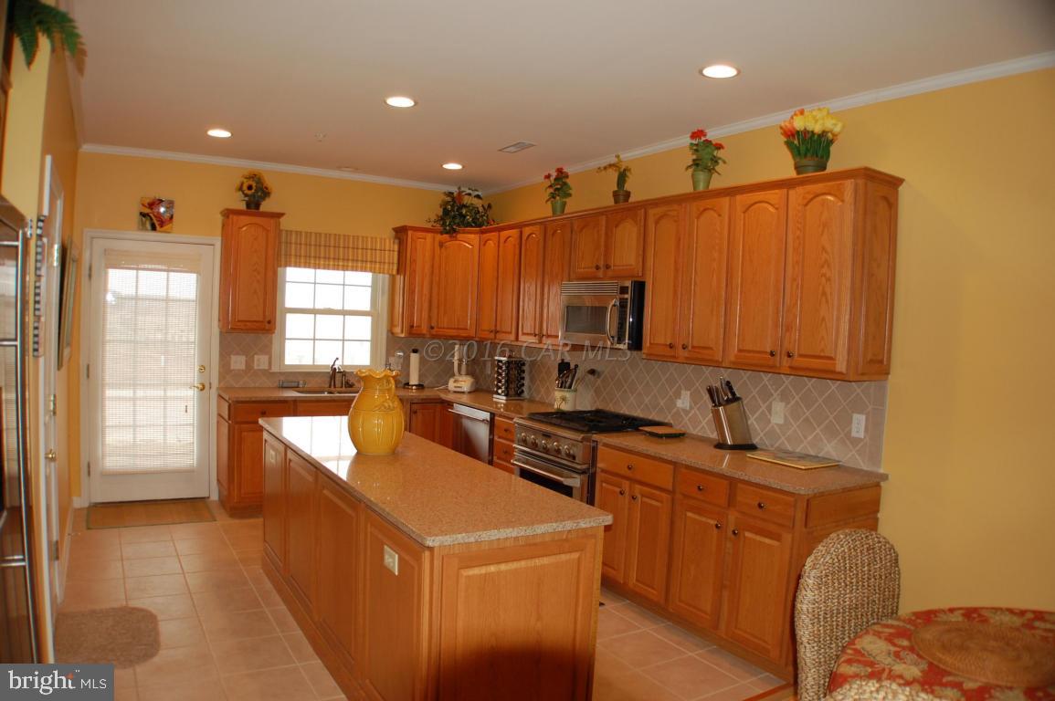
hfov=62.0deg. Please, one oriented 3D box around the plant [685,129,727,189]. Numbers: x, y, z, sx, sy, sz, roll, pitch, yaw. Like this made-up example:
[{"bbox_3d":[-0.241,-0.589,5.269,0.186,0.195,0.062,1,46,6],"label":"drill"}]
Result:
[{"bbox_3d":[0.996,-1.058,4.869,0.192,0.345,0.196,2,3,0],"label":"plant"}]

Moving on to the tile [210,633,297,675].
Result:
[{"bbox_3d":[-1.202,1.332,3.851,0.325,0.010,0.345,1,3,-28],"label":"tile"}]

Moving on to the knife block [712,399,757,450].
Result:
[{"bbox_3d":[1.080,0.388,4.580,0.200,0.240,0.110,1,3,-27],"label":"knife block"}]

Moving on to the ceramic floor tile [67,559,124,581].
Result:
[{"bbox_3d":[-2.472,1.263,4.993,0.316,0.012,0.357,1,3,-25],"label":"ceramic floor tile"}]

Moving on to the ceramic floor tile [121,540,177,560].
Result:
[{"bbox_3d":[-2.350,1.244,5.452,0.316,0.012,0.357,1,3,-25],"label":"ceramic floor tile"}]

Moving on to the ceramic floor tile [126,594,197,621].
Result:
[{"bbox_3d":[-1.811,1.281,4.362,0.325,0.010,0.345,1,3,-28],"label":"ceramic floor tile"}]

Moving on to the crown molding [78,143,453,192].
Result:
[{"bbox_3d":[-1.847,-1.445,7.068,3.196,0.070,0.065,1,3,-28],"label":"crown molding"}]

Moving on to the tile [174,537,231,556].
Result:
[{"bbox_3d":[-2.062,1.248,5.580,0.316,0.012,0.357,1,3,-25],"label":"tile"}]

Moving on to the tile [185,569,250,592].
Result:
[{"bbox_3d":[-1.688,1.262,4.810,0.325,0.010,0.345,1,3,-28],"label":"tile"}]

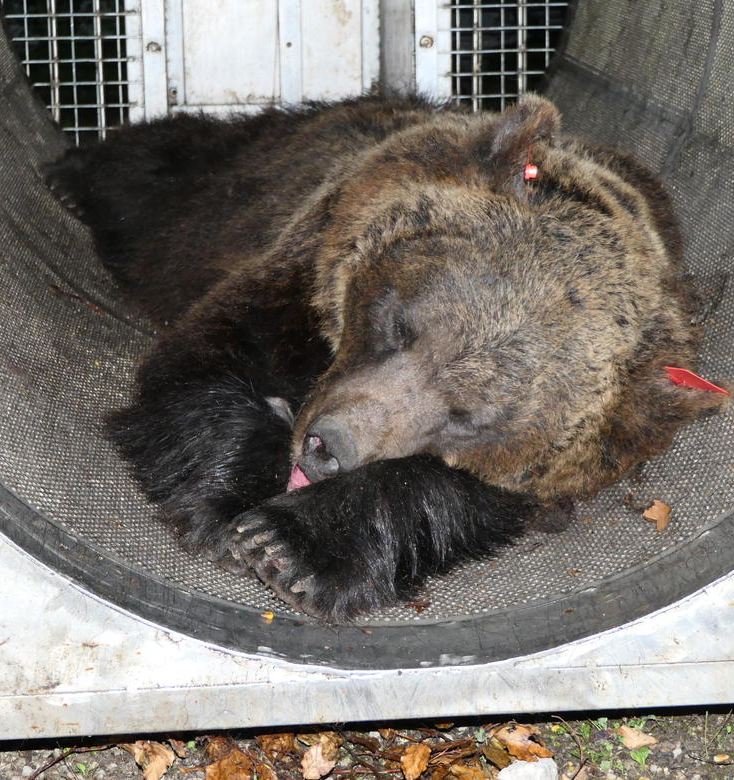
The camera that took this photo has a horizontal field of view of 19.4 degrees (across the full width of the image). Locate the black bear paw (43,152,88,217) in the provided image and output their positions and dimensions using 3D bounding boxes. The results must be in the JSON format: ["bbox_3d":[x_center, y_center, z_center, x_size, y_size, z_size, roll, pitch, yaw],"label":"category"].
[{"bbox_3d":[-0.449,-0.309,3.240,0.092,0.058,0.090,37,19,15],"label":"black bear paw"}]

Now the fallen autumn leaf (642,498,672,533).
[{"bbox_3d":[0.268,0.116,1.979,0.032,0.016,0.042,-28,22,13],"label":"fallen autumn leaf"}]

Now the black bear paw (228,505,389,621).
[{"bbox_3d":[-0.051,0.153,1.947,0.125,0.060,0.112,-17,37,-15],"label":"black bear paw"}]

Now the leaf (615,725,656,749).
[{"bbox_3d":[0.250,0.324,2.000,0.036,0.014,0.042,-7,20,-18],"label":"leaf"}]

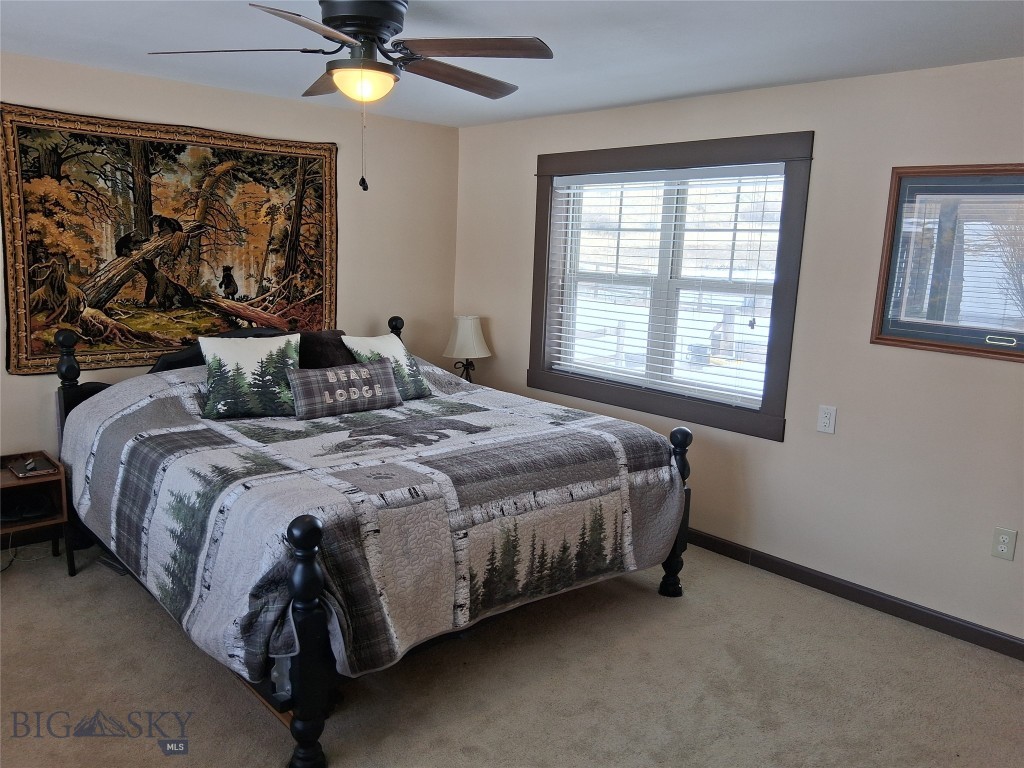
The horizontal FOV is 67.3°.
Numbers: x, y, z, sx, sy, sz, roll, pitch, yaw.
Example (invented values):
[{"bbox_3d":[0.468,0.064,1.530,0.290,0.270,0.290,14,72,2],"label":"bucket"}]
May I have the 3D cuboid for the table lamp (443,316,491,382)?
[{"bbox_3d":[-0.286,-0.165,4.805,0.304,0.507,0.304,2,10,0],"label":"table lamp"}]

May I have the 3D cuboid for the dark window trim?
[{"bbox_3d":[0.714,-0.526,3.980,0.110,1.352,1.653,-8,14,-43],"label":"dark window trim"}]

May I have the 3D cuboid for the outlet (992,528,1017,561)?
[{"bbox_3d":[1.850,0.600,2.888,0.008,0.117,0.072,-8,14,-43],"label":"outlet"}]

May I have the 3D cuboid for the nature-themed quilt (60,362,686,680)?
[{"bbox_3d":[-0.623,0.327,3.343,1.888,0.646,2.105,-8,14,-43],"label":"nature-themed quilt"}]

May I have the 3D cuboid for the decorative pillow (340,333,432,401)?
[{"bbox_3d":[-0.608,-0.082,3.789,0.140,0.405,0.399,-34,-12,33],"label":"decorative pillow"}]

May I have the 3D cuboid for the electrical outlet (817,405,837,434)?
[{"bbox_3d":[1.367,0.158,3.336,0.008,0.117,0.072,-8,14,-43],"label":"electrical outlet"}]

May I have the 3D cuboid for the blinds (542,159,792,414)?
[{"bbox_3d":[0.710,-0.535,3.991,0.055,1.114,1.396,-8,14,-43],"label":"blinds"}]

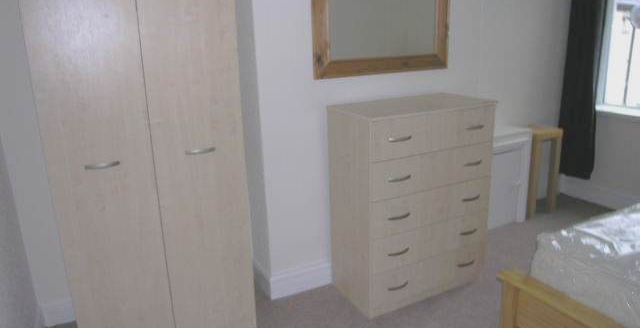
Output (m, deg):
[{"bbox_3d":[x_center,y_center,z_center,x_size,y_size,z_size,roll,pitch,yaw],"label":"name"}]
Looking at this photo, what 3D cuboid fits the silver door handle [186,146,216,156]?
[{"bbox_3d":[-0.498,-0.054,1.862,0.127,0.015,0.028,-8,17,-25],"label":"silver door handle"}]

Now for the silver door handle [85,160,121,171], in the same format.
[{"bbox_3d":[-0.835,0.006,1.707,0.127,0.015,0.028,-8,17,-25],"label":"silver door handle"}]

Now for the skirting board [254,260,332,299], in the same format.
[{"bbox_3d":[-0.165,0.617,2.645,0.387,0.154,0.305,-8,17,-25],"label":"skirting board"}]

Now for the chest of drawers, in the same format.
[{"bbox_3d":[0.495,0.192,2.463,0.769,1.040,0.417,-8,17,-25],"label":"chest of drawers"}]

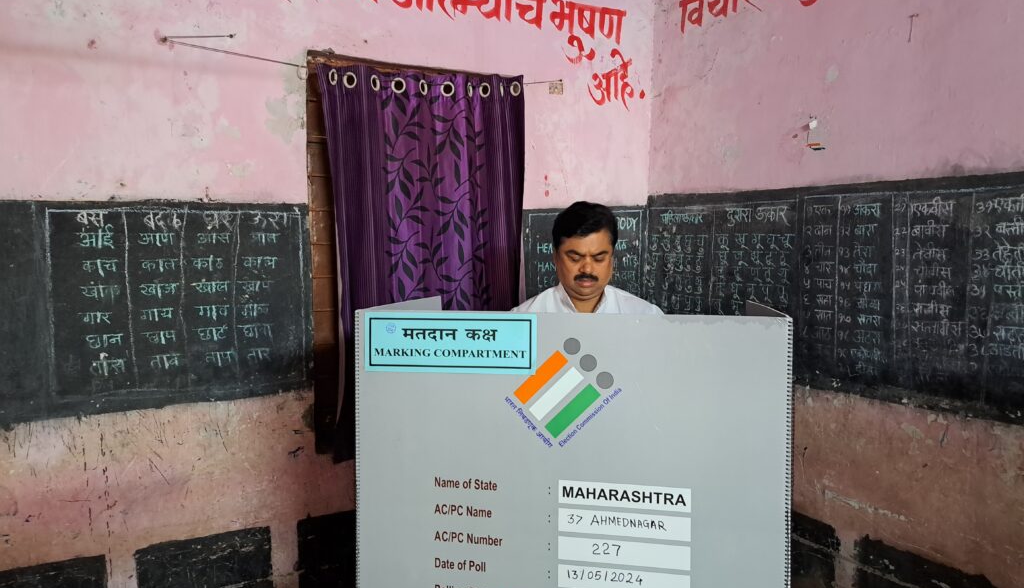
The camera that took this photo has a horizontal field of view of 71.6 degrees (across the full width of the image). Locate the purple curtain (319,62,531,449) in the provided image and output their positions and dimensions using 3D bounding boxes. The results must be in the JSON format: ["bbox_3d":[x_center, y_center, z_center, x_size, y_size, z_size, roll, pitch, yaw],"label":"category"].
[{"bbox_3d":[-0.302,-0.120,2.659,0.821,1.405,0.120,-3,5,-31],"label":"purple curtain"}]

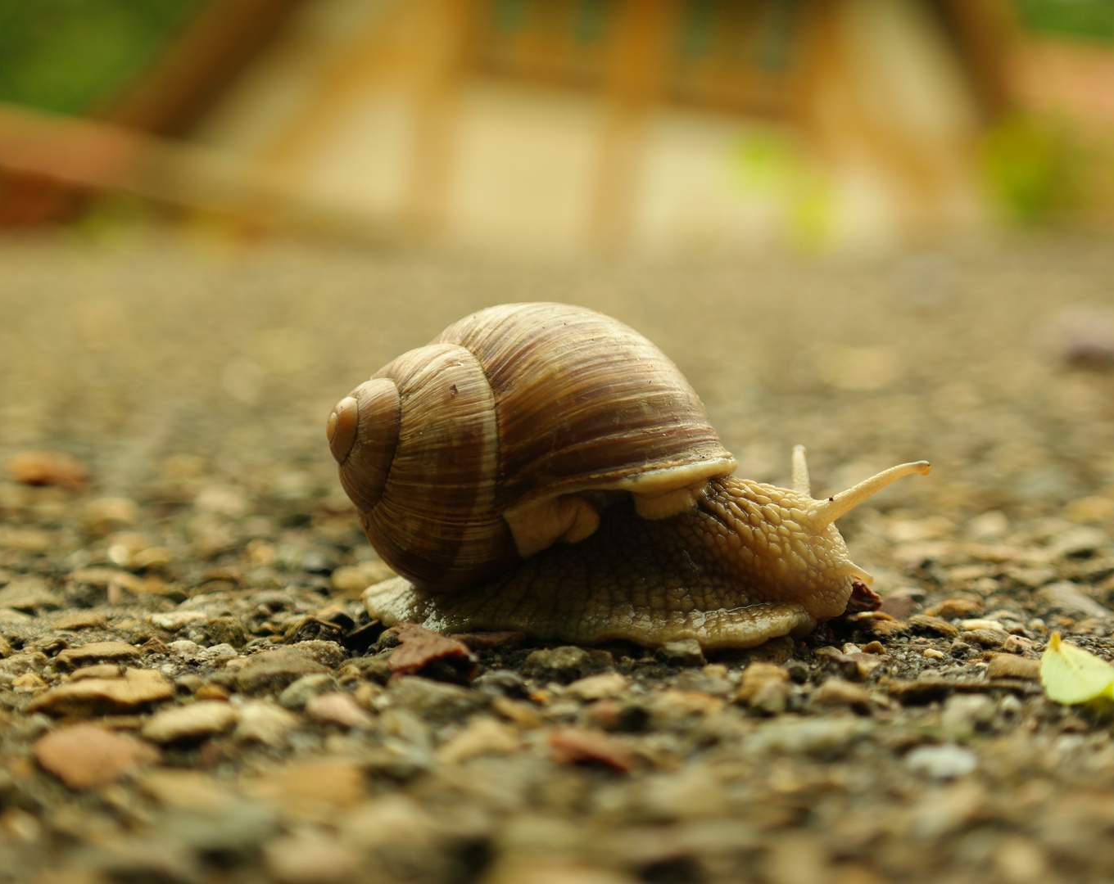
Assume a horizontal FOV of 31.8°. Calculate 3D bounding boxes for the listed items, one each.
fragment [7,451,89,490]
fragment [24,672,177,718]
[{"bbox_3d":[-0.082,0.004,0.316,0.012,0.005,0.009,0,6,0],"label":"fragment"},{"bbox_3d":[-0.039,0.022,0.167,0.012,0.003,0.007,0,6,0],"label":"fragment"}]

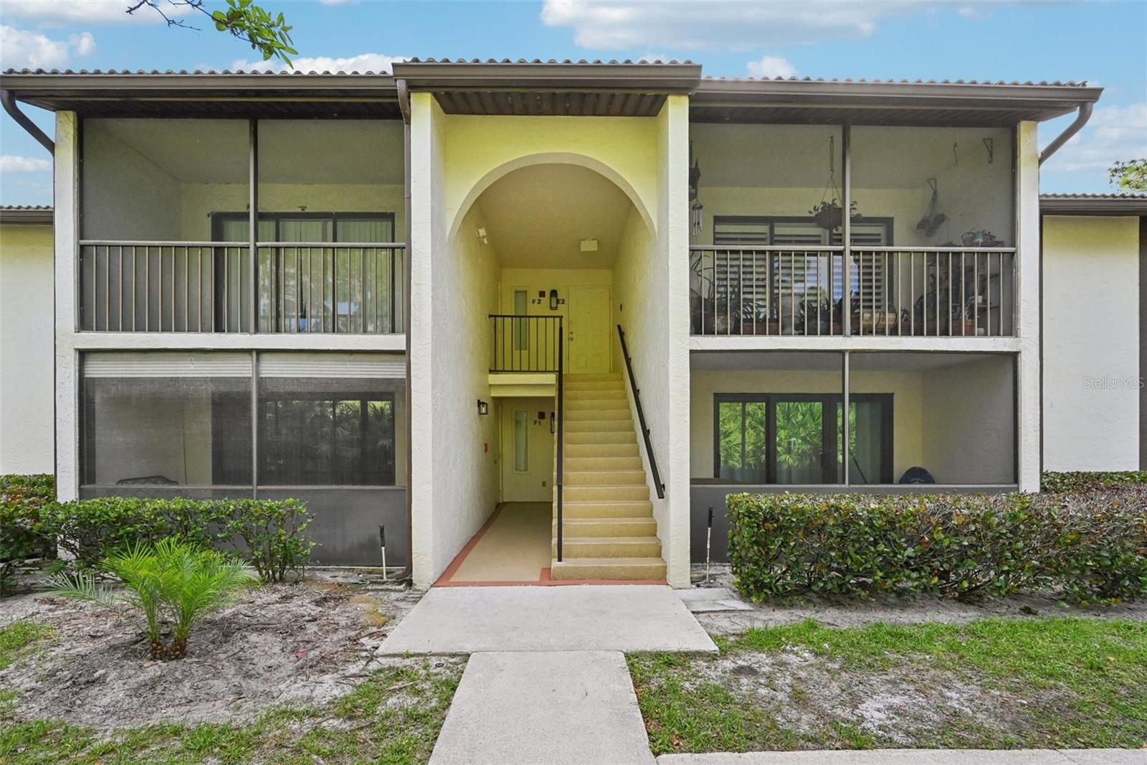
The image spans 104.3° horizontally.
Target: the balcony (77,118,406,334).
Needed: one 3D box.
[{"bbox_3d":[-3.830,-1.810,5.940,4.050,2.540,1.350,0,0,-1],"label":"balcony"}]

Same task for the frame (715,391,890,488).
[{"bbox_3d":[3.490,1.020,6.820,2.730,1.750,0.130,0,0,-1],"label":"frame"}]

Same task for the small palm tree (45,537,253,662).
[{"bbox_3d":[-2.820,1.460,3.080,1.220,0.800,1.050,0,0,-1],"label":"small palm tree"}]

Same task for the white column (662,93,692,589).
[{"bbox_3d":[1.090,-0.410,4.800,0.230,5.050,0.450,0,0,-1],"label":"white column"}]

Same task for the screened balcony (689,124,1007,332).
[{"bbox_3d":[3.250,-1.790,6.030,4.050,2.560,1.350,0,0,-1],"label":"screened balcony"}]

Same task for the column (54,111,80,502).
[{"bbox_3d":[-5.980,-0.580,5.370,0.250,5.150,0.280,0,0,-1],"label":"column"}]

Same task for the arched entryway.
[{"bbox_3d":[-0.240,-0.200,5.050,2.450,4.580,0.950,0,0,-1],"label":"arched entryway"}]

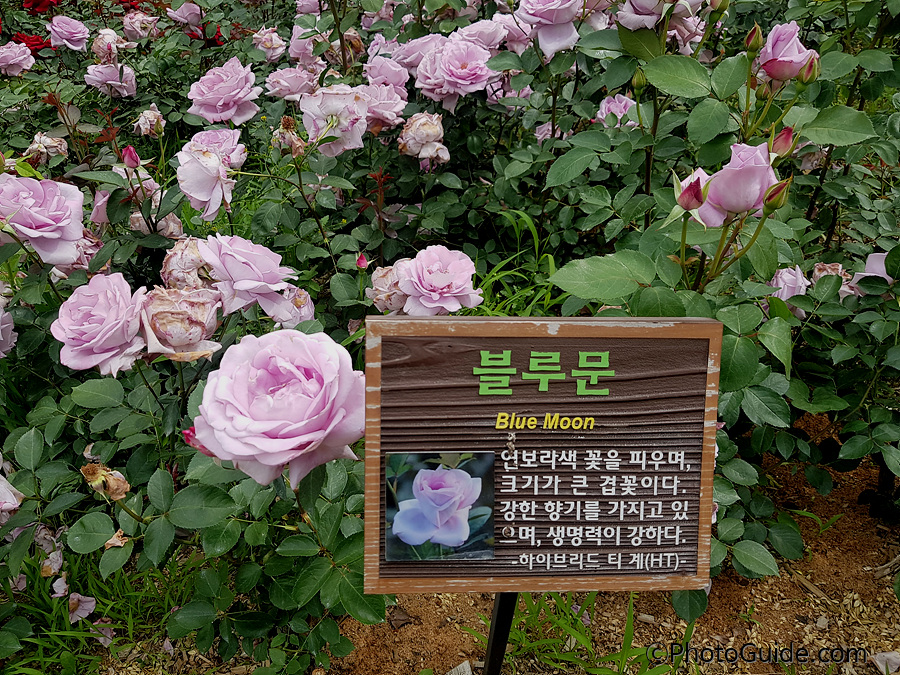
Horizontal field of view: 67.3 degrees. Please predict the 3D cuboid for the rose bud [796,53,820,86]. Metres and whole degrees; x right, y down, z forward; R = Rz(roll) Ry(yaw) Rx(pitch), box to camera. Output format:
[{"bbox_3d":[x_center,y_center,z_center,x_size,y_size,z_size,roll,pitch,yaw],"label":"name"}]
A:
[{"bbox_3d":[0.355,-0.266,0.670,0.020,0.033,0.020,22,15,19],"label":"rose bud"}]

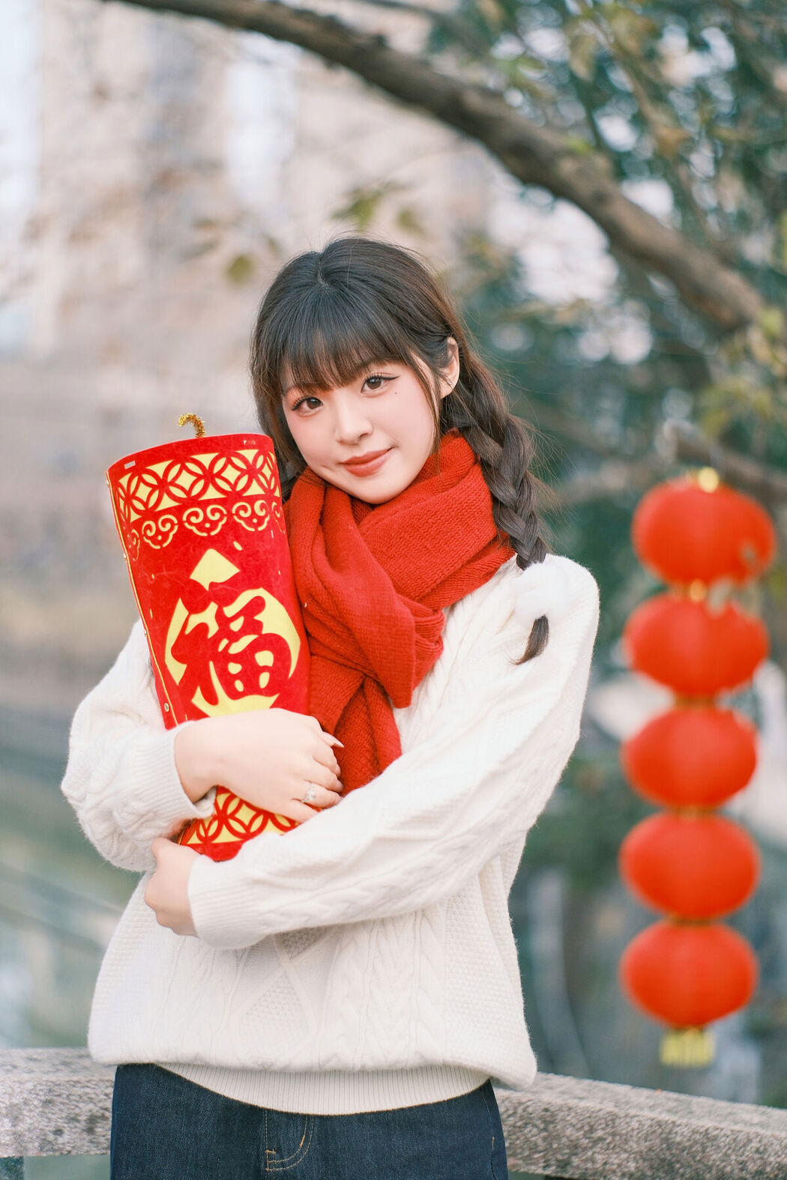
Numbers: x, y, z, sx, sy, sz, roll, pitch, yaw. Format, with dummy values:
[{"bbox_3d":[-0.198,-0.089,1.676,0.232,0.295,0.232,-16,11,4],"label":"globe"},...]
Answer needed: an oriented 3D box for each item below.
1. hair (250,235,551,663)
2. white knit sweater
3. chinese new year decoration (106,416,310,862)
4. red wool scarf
[{"bbox_3d":[0.008,-0.128,2.230,0.240,0.390,0.235,-10,1,14],"label":"hair"},{"bbox_3d":[-0.050,0.200,2.165,0.465,0.495,0.330,2,1,6],"label":"white knit sweater"},{"bbox_3d":[-0.148,0.054,2.100,0.145,0.365,0.137,-9,6,-7],"label":"chinese new year decoration"},{"bbox_3d":[0.003,0.030,2.190,0.215,0.345,0.235,1,1,6],"label":"red wool scarf"}]

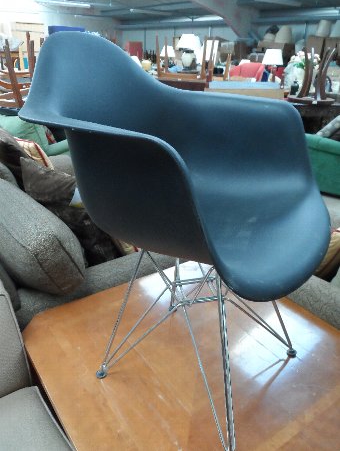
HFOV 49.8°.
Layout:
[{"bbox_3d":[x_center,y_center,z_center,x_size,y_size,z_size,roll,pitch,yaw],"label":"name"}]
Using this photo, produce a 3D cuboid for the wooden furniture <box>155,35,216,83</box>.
[{"bbox_3d":[0.192,-2.050,4.510,0.650,0.500,0.460,7,27,15],"label":"wooden furniture"}]

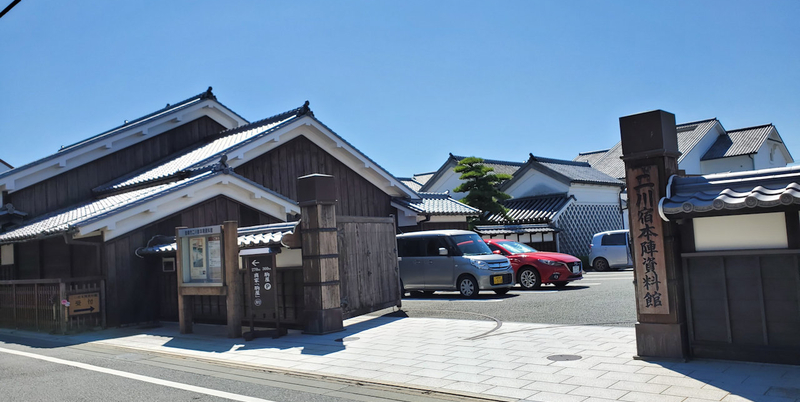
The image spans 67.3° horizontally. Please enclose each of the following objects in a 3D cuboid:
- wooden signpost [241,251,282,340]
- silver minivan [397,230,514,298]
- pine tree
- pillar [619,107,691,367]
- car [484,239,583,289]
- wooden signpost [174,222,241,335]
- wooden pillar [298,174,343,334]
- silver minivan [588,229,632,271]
[{"bbox_3d":[-2.241,1.538,9.949,0.560,1.440,0.450,-4,-4,14],"label":"wooden signpost"},{"bbox_3d":[1.432,1.719,16.503,3.395,1.735,1.475,-8,-6,42],"label":"silver minivan"},{"bbox_3d":[3.463,0.673,25.197,2.350,5.155,2.350,-3,-4,0],"label":"pine tree"},{"bbox_3d":[2.761,0.347,6.440,0.480,2.560,0.480,-7,-5,42],"label":"pillar"},{"bbox_3d":[3.139,1.859,17.706,4.460,1.465,1.795,-8,-6,44],"label":"car"},{"bbox_3d":[-3.451,1.419,10.824,1.720,1.980,0.320,-7,-5,39],"label":"wooden signpost"},{"bbox_3d":[-1.368,0.904,10.278,0.480,2.610,0.480,-7,-5,41],"label":"wooden pillar"},{"bbox_3d":[9.887,1.949,24.570,3.600,1.700,1.550,-8,-6,42],"label":"silver minivan"}]

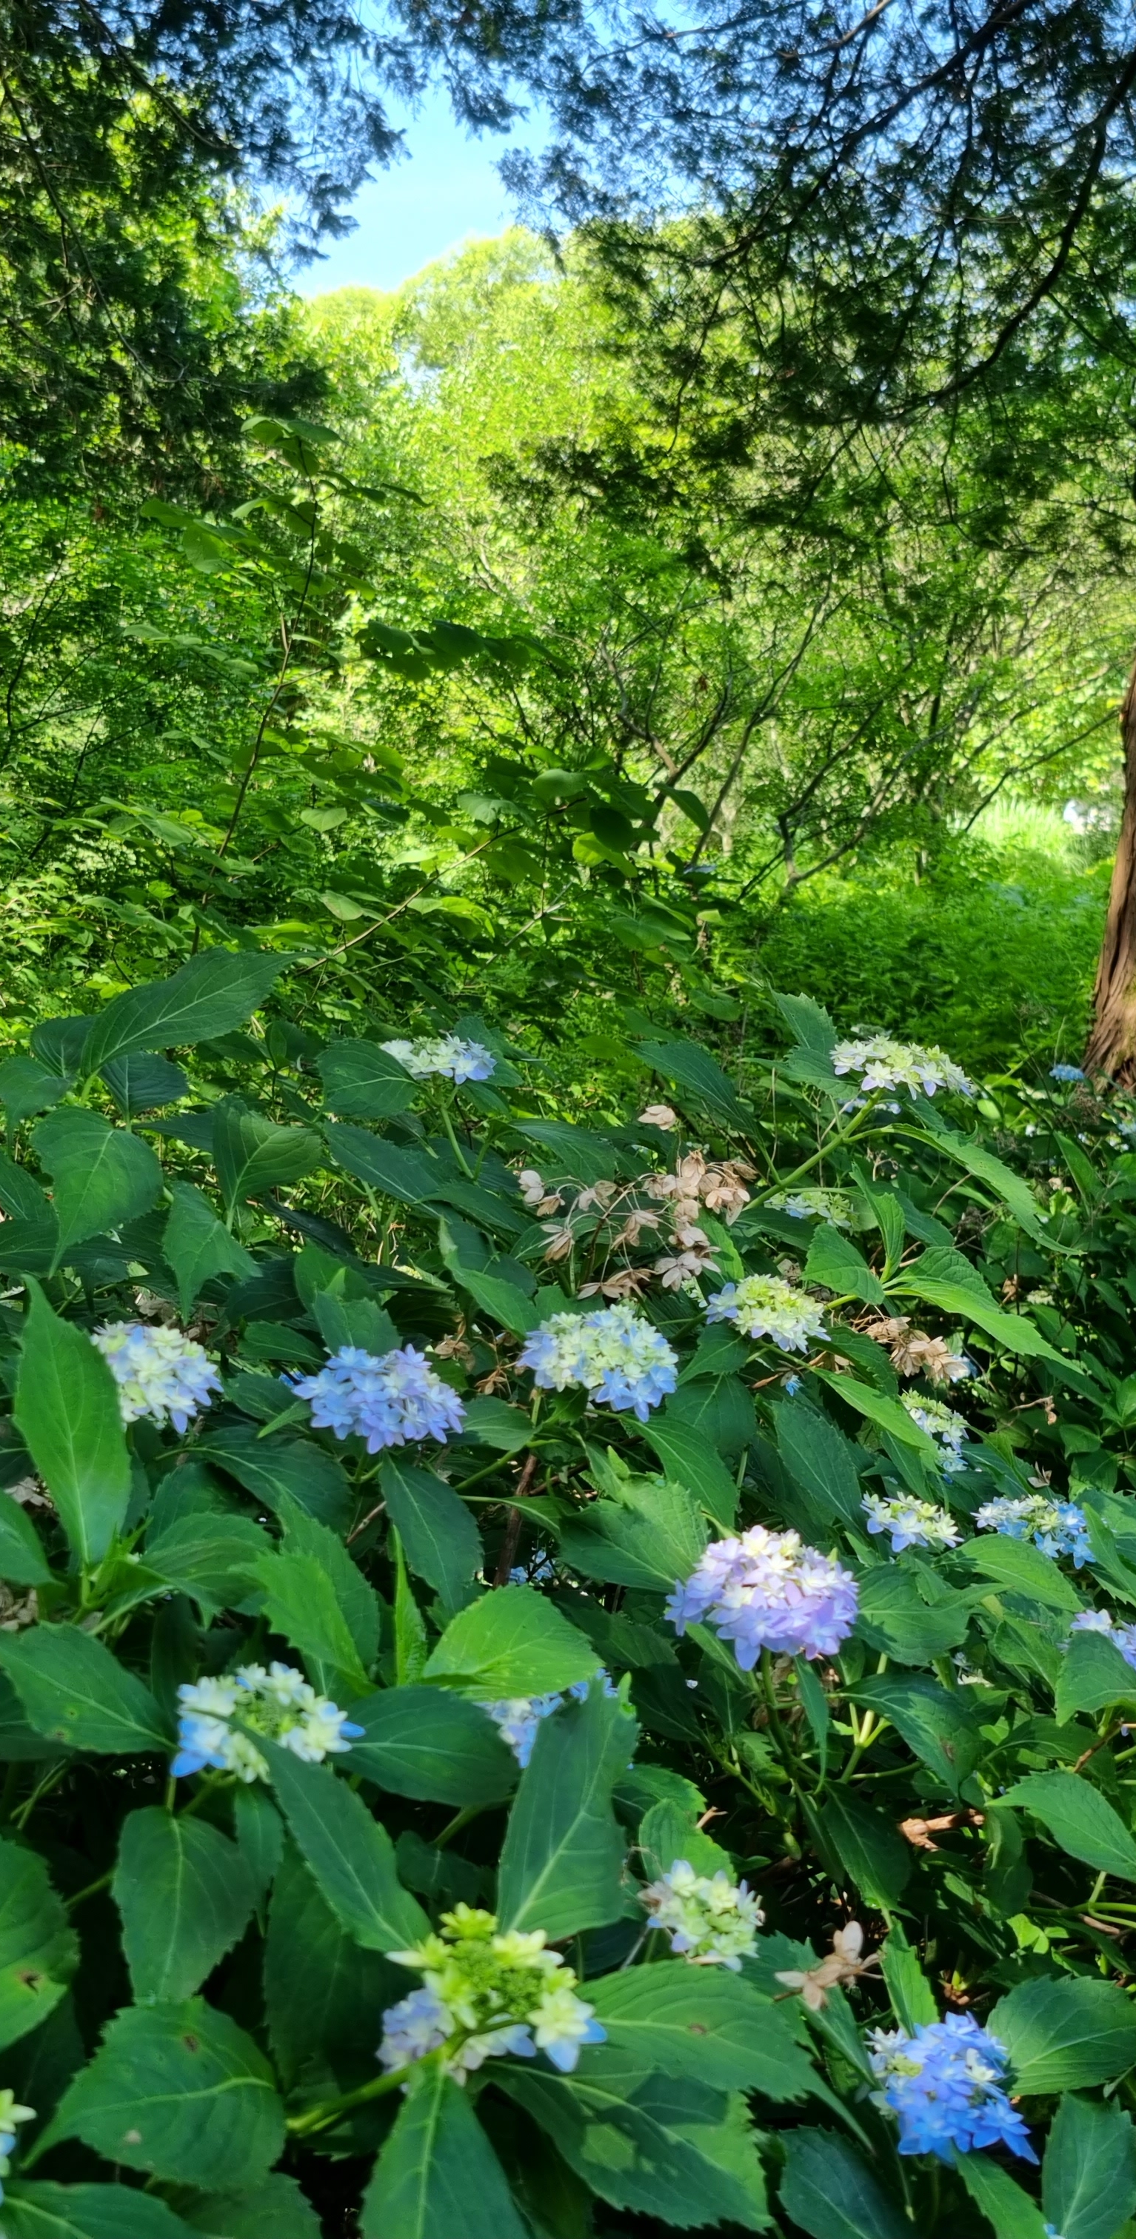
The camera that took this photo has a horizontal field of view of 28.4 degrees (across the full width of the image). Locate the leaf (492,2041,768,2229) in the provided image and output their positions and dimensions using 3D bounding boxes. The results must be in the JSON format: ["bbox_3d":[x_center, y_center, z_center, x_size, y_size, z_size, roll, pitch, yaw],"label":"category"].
[{"bbox_3d":[0.021,0.408,0.905,0.149,0.030,0.080,14,38,37],"label":"leaf"}]

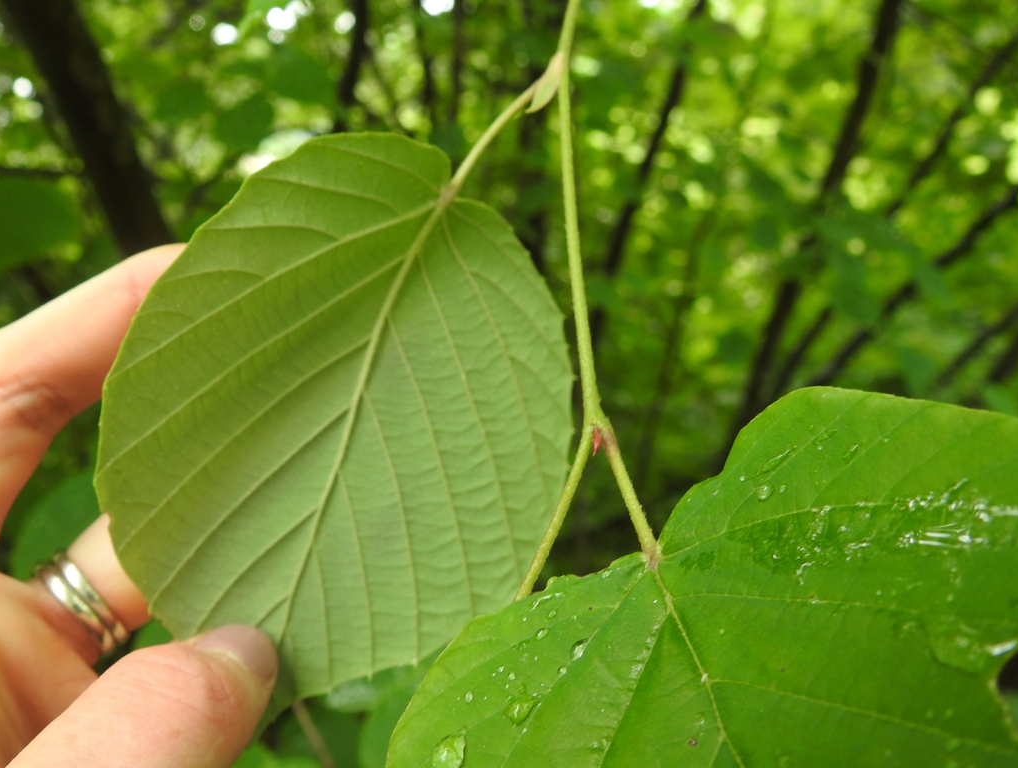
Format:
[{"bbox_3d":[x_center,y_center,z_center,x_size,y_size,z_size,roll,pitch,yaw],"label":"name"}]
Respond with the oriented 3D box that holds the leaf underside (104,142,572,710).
[{"bbox_3d":[-0.028,0.008,0.175,0.076,0.102,0.018,18,-3,-3],"label":"leaf underside"}]

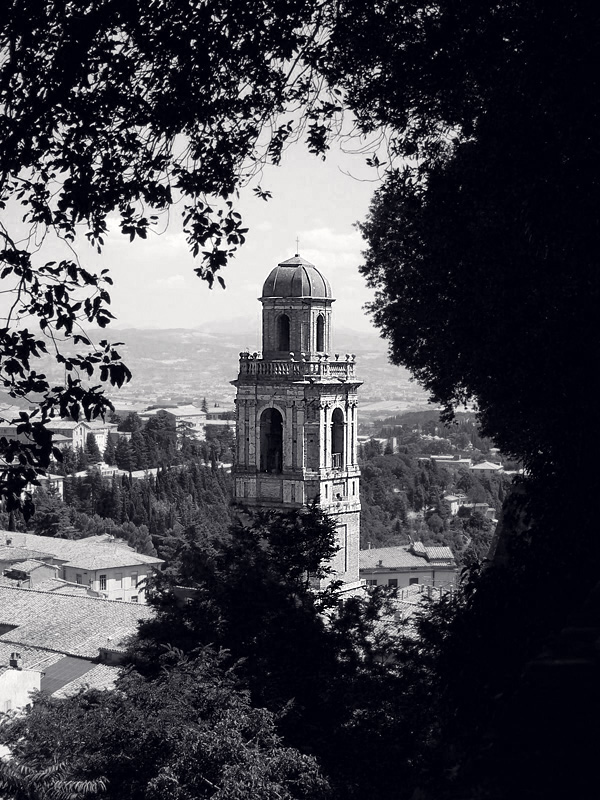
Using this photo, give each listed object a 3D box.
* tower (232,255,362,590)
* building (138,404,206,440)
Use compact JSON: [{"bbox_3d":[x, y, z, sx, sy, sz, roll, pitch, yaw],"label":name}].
[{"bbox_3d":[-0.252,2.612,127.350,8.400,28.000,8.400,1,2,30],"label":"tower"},{"bbox_3d":[-60.688,11.424,770.000,21.500,17.000,25.000,1,2,35],"label":"building"}]

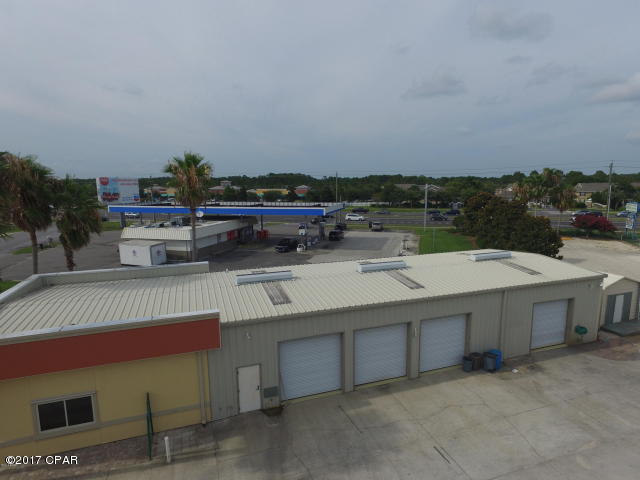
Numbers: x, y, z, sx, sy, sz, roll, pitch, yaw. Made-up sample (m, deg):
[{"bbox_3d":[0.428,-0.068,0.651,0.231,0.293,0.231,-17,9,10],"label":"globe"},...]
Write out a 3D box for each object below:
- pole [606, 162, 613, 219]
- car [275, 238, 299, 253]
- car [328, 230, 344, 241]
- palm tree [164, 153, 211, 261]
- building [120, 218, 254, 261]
[{"bbox_3d":[59.061,-9.144,75.570,0.600,13.327,0.450,-1,8,0],"label":"pole"},{"bbox_3d":[-4.745,0.508,54.350,2.000,1.820,5.100,1,9,14],"label":"car"},{"bbox_3d":[2.939,-1.013,64.347,1.900,1.730,4.700,1,9,14],"label":"car"},{"bbox_3d":[-13.112,-2.302,37.040,4.700,12.617,4.700,-1,8,0],"label":"palm tree"},{"bbox_3d":[-18.961,-0.931,57.349,10.200,4.100,18.700,1,9,14],"label":"building"}]

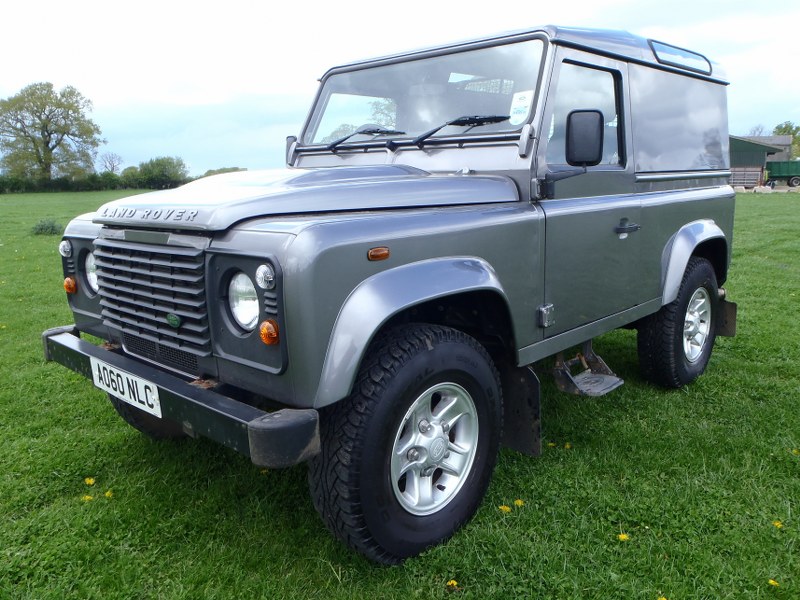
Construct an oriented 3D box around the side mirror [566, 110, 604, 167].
[{"bbox_3d":[0.712,-0.620,2.484,0.150,0.218,0.060,1,11,14],"label":"side mirror"}]

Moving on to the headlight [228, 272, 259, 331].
[{"bbox_3d":[-0.428,0.002,1.859,0.178,0.178,0.090,9,14,43],"label":"headlight"}]

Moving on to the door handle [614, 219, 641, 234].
[{"bbox_3d":[1.041,-0.337,2.970,0.060,0.080,0.170,9,14,43],"label":"door handle"}]

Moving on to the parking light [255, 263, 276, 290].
[{"bbox_3d":[-0.358,-0.062,1.730,0.072,0.072,0.042,9,15,43],"label":"parking light"}]

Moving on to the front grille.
[{"bbox_3d":[-0.855,0.005,2.247,0.810,0.390,0.080,9,14,43],"label":"front grille"}]

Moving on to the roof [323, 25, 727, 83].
[{"bbox_3d":[0.784,-1.355,3.777,1.480,0.210,2.080,9,15,43],"label":"roof"}]

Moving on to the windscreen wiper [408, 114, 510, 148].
[{"bbox_3d":[0.246,-0.703,2.704,0.490,0.125,0.050,9,-14,43],"label":"windscreen wiper"}]

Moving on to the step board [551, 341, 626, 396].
[{"bbox_3d":[0.848,0.301,2.884,0.200,0.185,0.270,9,15,43],"label":"step board"}]

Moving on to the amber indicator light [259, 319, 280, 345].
[{"bbox_3d":[-0.352,0.087,1.752,0.073,0.073,0.045,9,14,43],"label":"amber indicator light"}]

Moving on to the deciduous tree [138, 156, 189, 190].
[{"bbox_3d":[-28.695,-15.409,78.512,5.800,4.200,5.200,-5,11,-19],"label":"deciduous tree"}]

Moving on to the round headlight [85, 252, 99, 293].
[{"bbox_3d":[-1.226,-0.124,2.644,0.178,0.178,0.080,9,15,43],"label":"round headlight"}]

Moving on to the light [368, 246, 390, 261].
[{"bbox_3d":[-0.059,-0.133,1.863,0.025,0.037,0.078,9,15,43],"label":"light"}]

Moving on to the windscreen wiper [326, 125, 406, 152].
[{"bbox_3d":[-0.157,-0.786,3.149,0.515,0.105,0.050,9,-7,43],"label":"windscreen wiper"}]

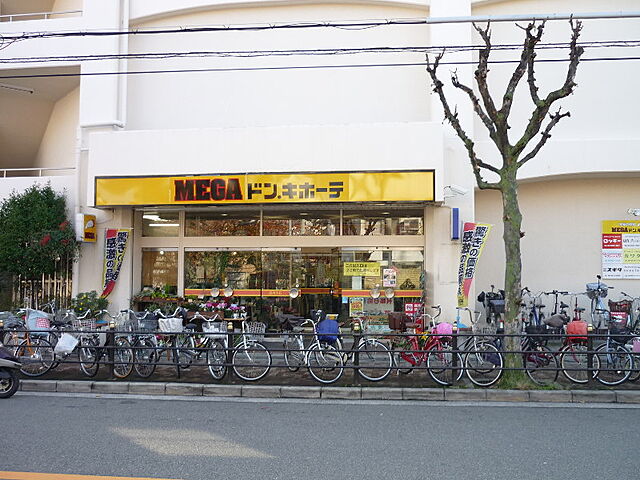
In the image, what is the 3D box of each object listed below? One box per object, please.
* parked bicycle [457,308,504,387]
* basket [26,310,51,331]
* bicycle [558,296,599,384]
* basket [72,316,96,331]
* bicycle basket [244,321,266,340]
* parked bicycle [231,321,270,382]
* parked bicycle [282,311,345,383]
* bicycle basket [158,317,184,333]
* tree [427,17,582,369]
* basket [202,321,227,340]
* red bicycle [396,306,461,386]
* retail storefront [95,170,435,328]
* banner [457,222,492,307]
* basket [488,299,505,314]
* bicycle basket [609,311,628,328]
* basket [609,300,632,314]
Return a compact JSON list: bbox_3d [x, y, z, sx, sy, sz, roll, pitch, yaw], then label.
[{"bbox_3d":[2.281,1.701,9.870,0.580,1.130,1.800,2,-3,-30],"label":"parked bicycle"},{"bbox_3d":[-4.706,1.371,10.200,0.320,0.310,0.340,0,-3,0],"label":"basket"},{"bbox_3d":[3.901,1.724,10.059,0.580,1.100,1.760,2,-3,-25],"label":"bicycle"},{"bbox_3d":[-3.899,1.415,10.100,0.350,0.250,0.280,3,-4,-44],"label":"basket"},{"bbox_3d":[-1.025,1.461,9.850,0.310,0.270,0.350,0,-3,9],"label":"bicycle basket"},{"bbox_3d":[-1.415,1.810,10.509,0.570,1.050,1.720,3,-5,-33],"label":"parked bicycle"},{"bbox_3d":[-0.187,1.781,10.343,0.580,1.080,1.750,3,-5,-32],"label":"parked bicycle"},{"bbox_3d":[-2.446,1.408,10.050,0.380,0.270,0.290,1,-3,-19],"label":"bicycle basket"},{"bbox_3d":[3.040,-0.710,10.000,2.500,5.850,2.300,0,-3,-5],"label":"tree"},{"bbox_3d":[-1.709,1.465,9.930,0.360,0.270,0.280,2,-4,-34],"label":"basket"},{"bbox_3d":[1.727,1.750,10.170,0.600,1.130,1.750,3,-5,-28],"label":"red bicycle"},{"bbox_3d":[-1.250,0.353,13.632,7.510,3.573,1.100,0,-5,6],"label":"retail storefront"},{"bbox_3d":[3.292,0.522,13.000,0.660,1.820,0.120,0,-5,6],"label":"banner"},{"bbox_3d":[3.452,1.296,11.800,0.350,0.270,0.290,1,-5,-11],"label":"basket"},{"bbox_3d":[5.333,1.420,10.900,0.330,0.280,0.270,1,-5,-17],"label":"bicycle basket"},{"bbox_3d":[5.615,1.261,11.400,0.380,0.260,0.300,1,-5,-14],"label":"basket"}]

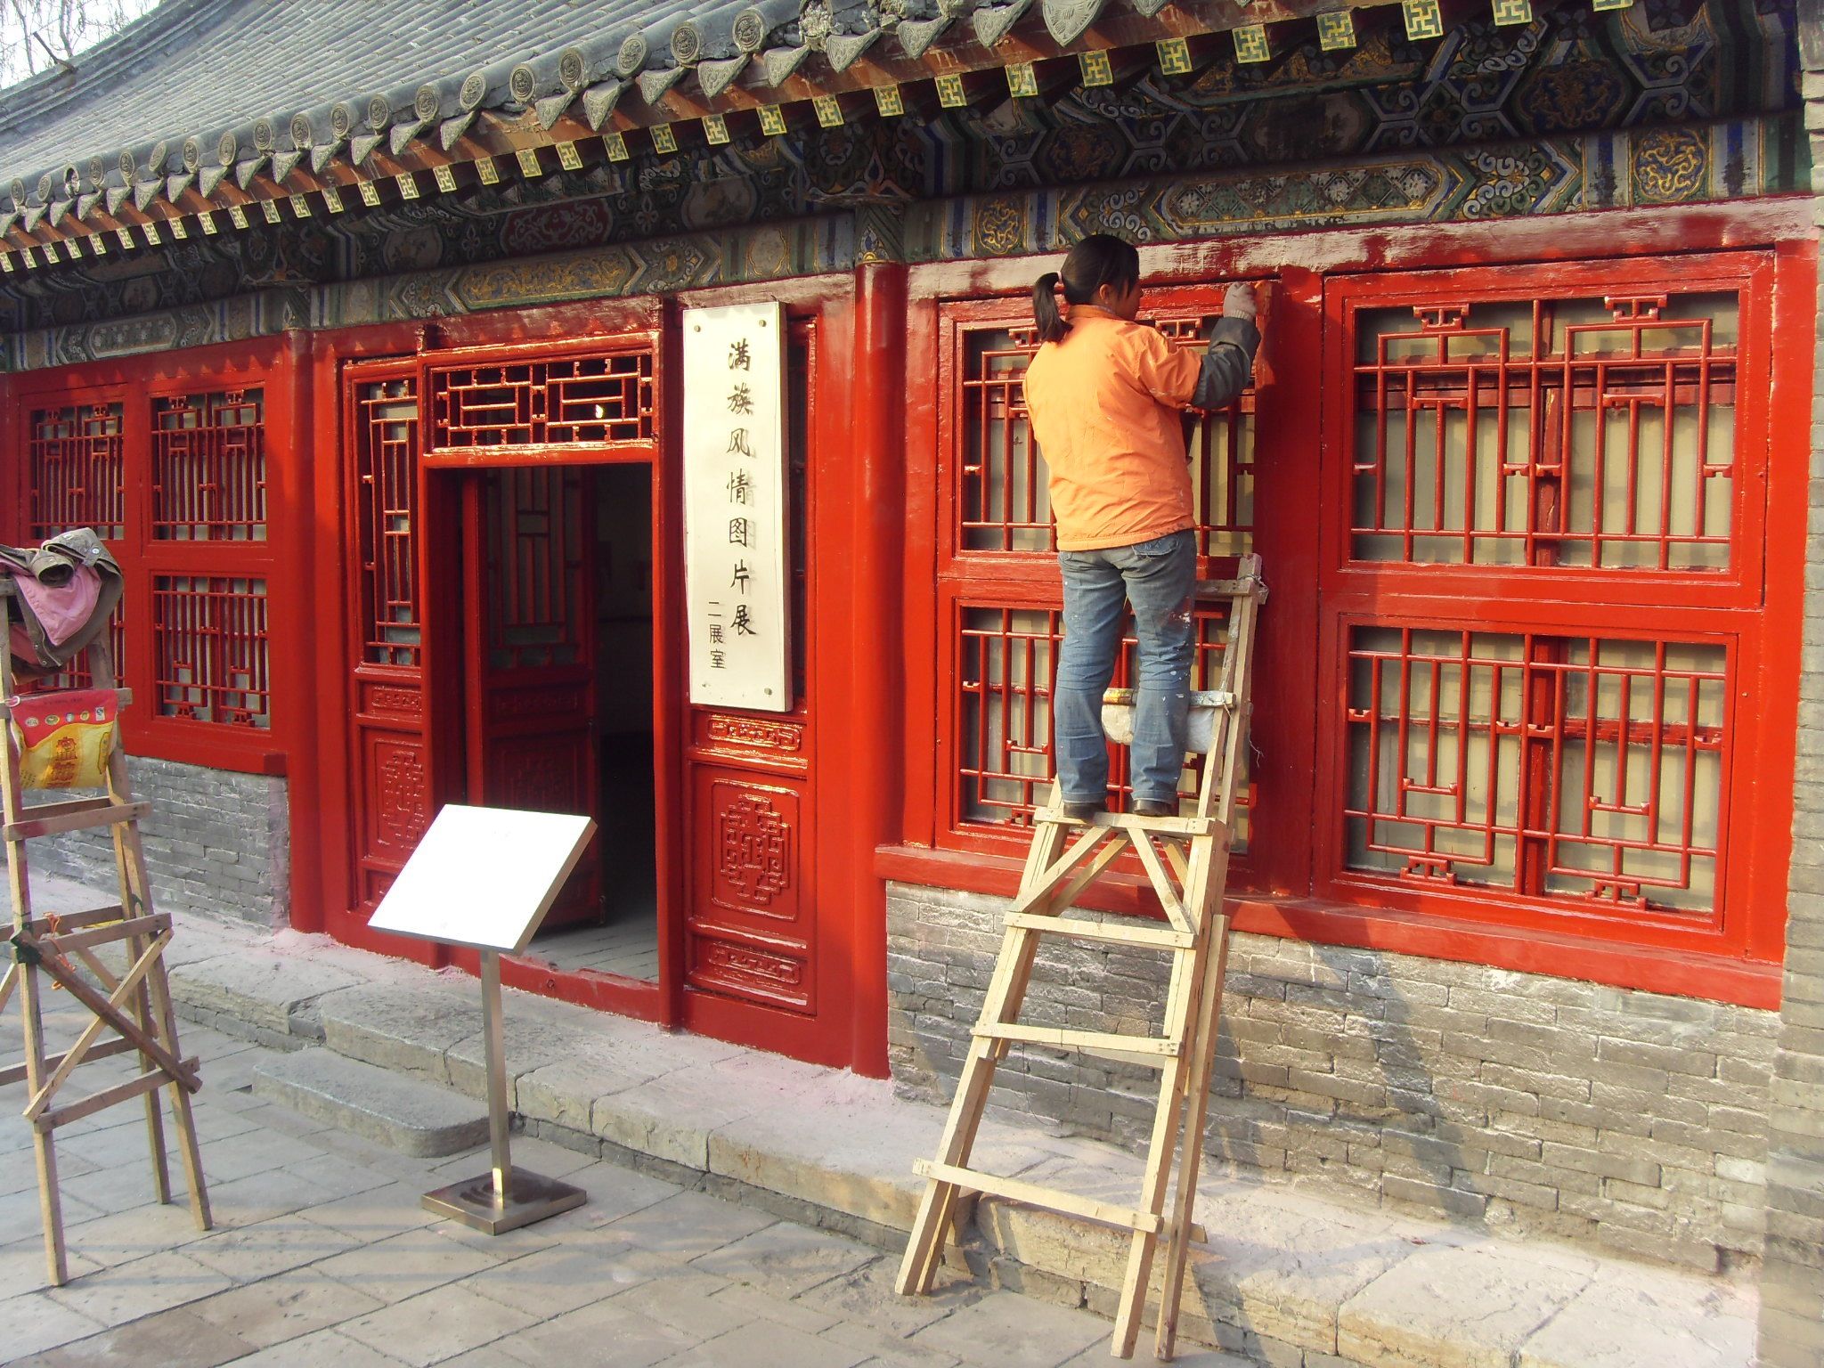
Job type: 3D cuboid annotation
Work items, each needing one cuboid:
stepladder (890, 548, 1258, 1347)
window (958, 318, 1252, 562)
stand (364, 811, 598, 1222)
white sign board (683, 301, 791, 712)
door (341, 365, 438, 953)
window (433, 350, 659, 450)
[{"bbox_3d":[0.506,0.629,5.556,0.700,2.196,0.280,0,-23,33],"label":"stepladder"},{"bbox_3d":[0.568,-0.740,6.220,1.087,0.702,0.060,4,6,41],"label":"window"},{"bbox_3d":[-1.236,0.954,6.013,0.579,1.145,0.395,3,5,33],"label":"stand"},{"bbox_3d":[-0.600,-0.614,7.175,0.489,1.391,0.050,4,6,41],"label":"white sign board"},{"bbox_3d":[-2.209,-0.166,8.738,0.672,2.417,0.080,4,6,41],"label":"door"},{"bbox_3d":[-1.443,-1.081,7.922,1.346,0.345,0.060,4,6,41],"label":"window"}]

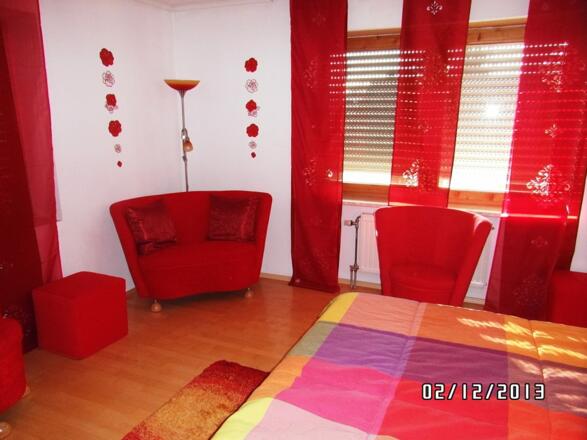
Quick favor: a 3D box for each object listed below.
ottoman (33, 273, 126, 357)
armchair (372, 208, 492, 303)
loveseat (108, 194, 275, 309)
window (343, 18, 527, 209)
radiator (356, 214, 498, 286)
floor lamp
[{"bbox_3d":[-1.412,0.630,2.727,0.385,0.405,0.385,6,13,21],"label":"ottoman"},{"bbox_3d":[1.020,0.369,3.011,0.760,0.860,0.630,8,14,29],"label":"armchair"},{"bbox_3d":[-0.857,0.226,3.540,1.280,0.870,0.700,-4,13,-23],"label":"loveseat"},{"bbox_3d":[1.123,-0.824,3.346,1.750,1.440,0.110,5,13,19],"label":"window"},{"bbox_3d":[1.094,0.251,3.470,1.040,0.550,0.110,5,13,19],"label":"radiator"},{"bbox_3d":[-1.028,-0.357,3.914,0.320,1.850,0.320,5,13,19],"label":"floor lamp"}]

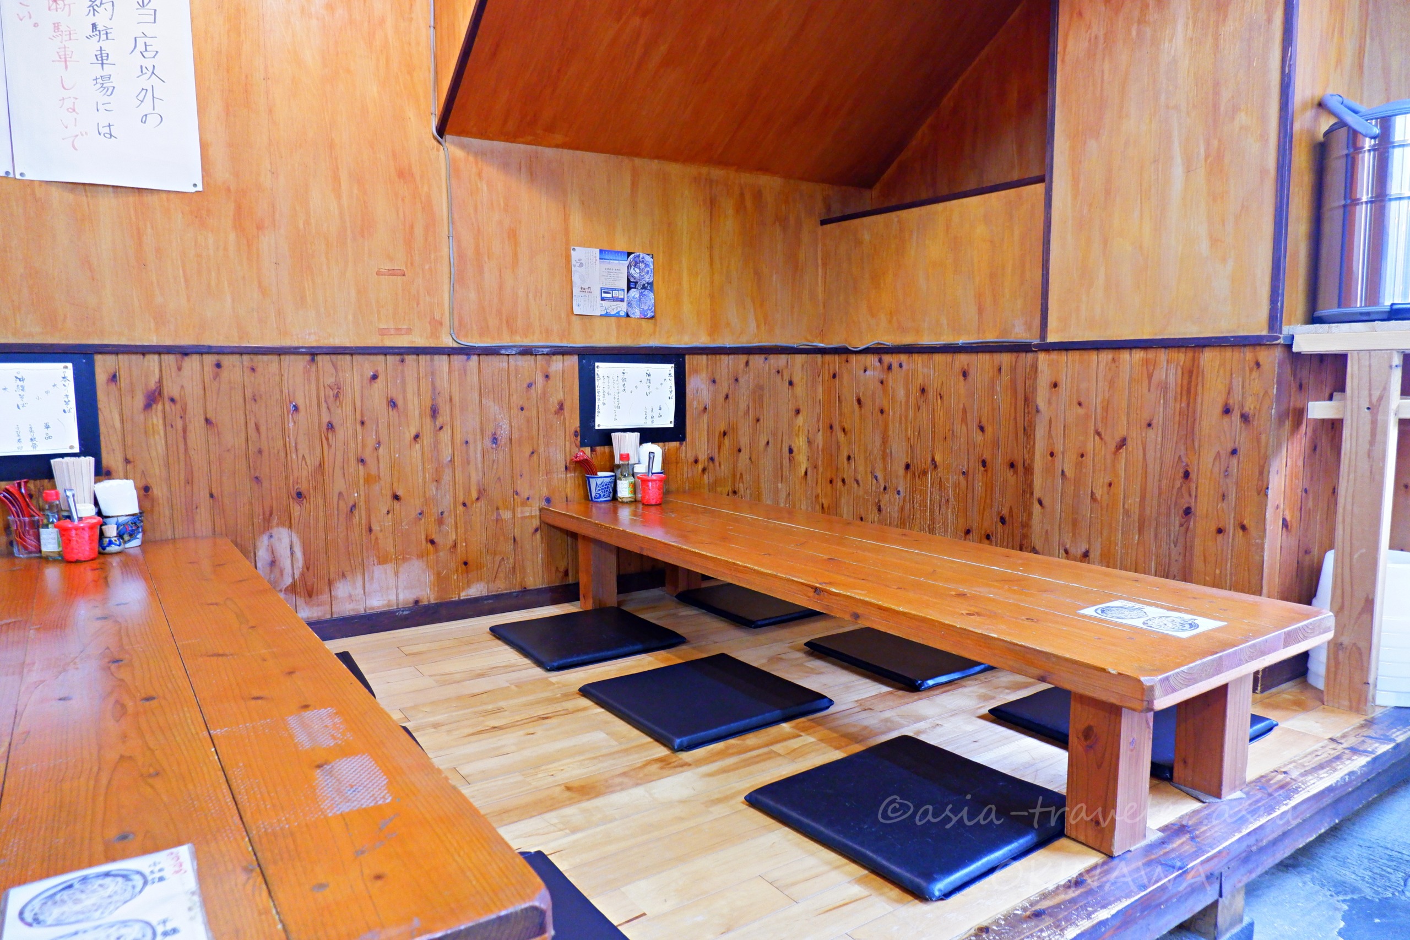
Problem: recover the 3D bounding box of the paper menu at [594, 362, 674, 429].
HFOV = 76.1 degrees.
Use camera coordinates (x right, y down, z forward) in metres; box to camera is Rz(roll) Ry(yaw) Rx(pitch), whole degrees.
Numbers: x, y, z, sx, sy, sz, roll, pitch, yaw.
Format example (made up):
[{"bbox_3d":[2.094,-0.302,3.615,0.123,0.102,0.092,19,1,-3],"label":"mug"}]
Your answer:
[{"bbox_3d":[-0.233,-0.248,3.036,0.303,0.216,0.006,-5,8,-34],"label":"paper menu"}]

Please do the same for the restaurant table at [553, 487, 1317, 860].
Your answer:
[{"bbox_3d":[0.286,0.343,2.241,0.589,0.322,1.998,-5,8,-34],"label":"restaurant table"}]

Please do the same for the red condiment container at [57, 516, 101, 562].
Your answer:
[{"bbox_3d":[-1.441,0.161,2.078,0.091,0.087,0.091,-5,8,-34],"label":"red condiment container"}]

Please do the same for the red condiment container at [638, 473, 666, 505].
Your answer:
[{"bbox_3d":[-0.172,0.065,2.913,0.092,0.087,0.092,-1,6,0],"label":"red condiment container"}]

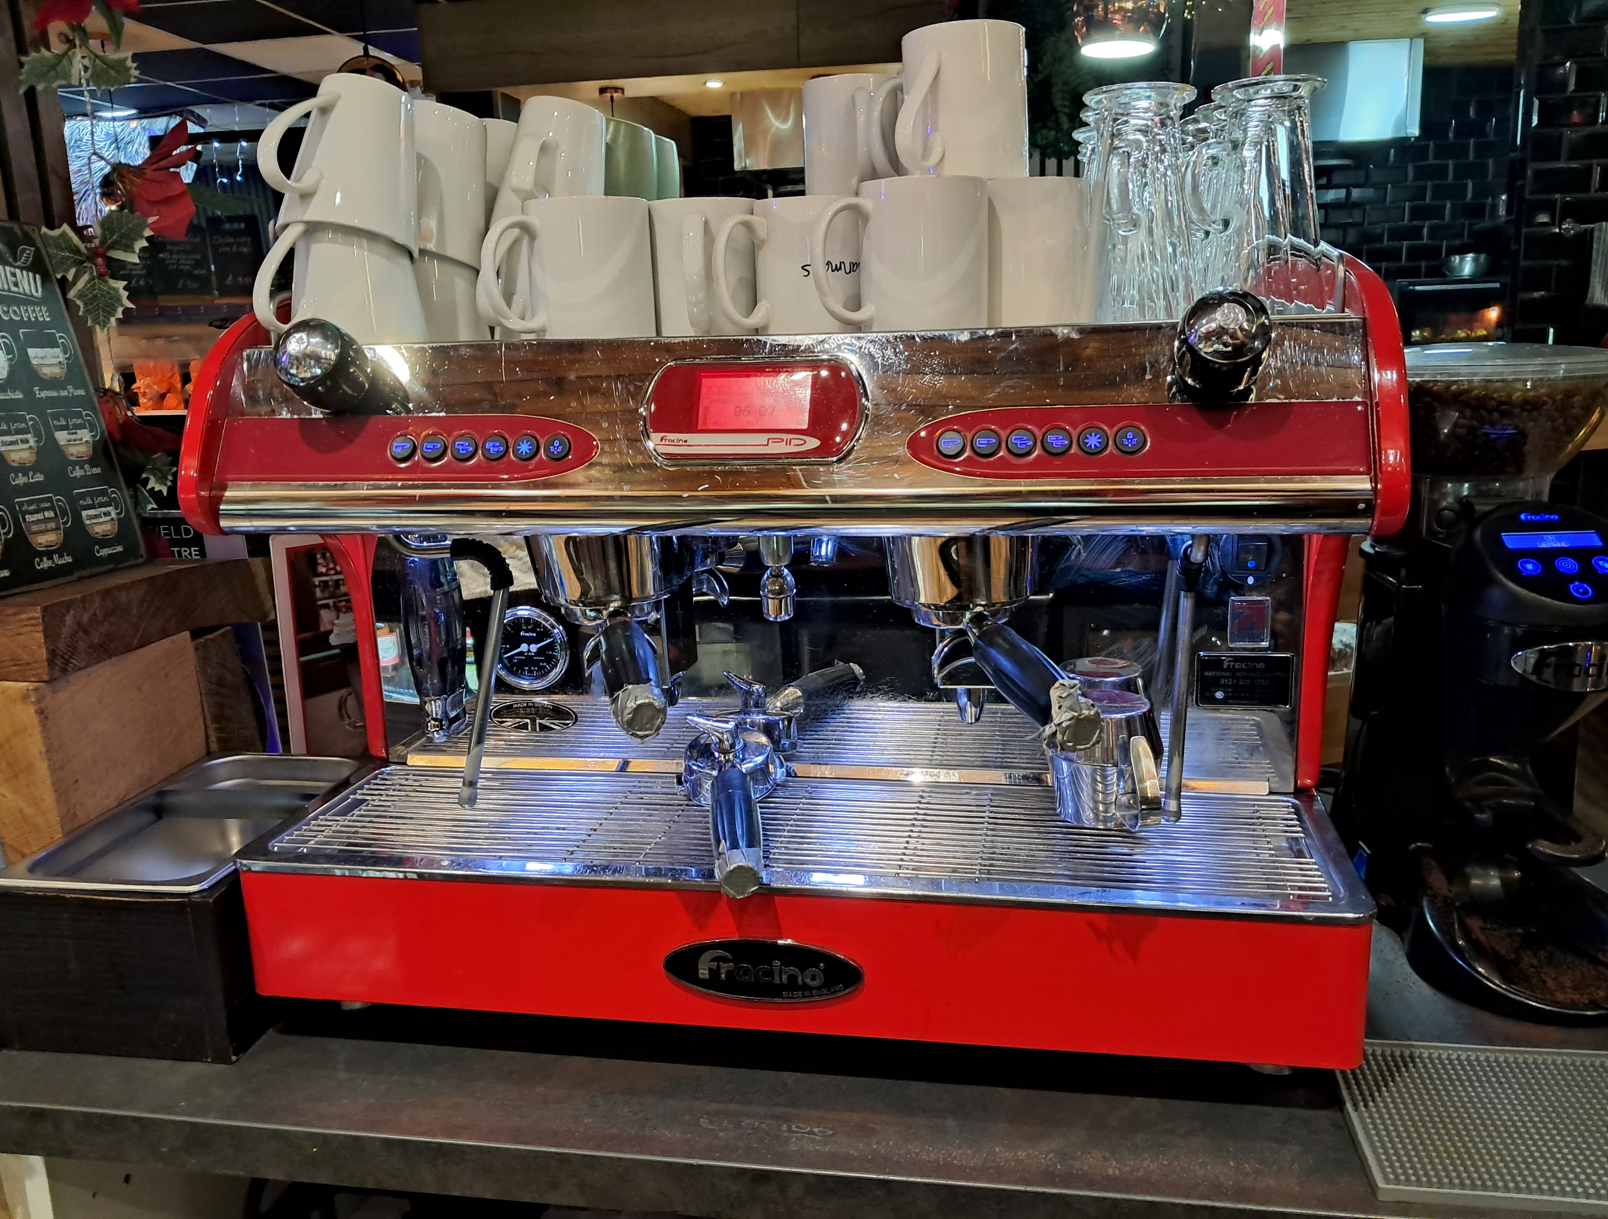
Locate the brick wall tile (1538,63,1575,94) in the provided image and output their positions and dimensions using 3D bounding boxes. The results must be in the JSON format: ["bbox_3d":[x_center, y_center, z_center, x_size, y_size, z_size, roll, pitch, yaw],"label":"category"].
[{"bbox_3d":[2.451,-1.730,4.142,0.098,0.100,0.010,1,13,13],"label":"brick wall tile"}]

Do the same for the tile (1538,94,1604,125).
[{"bbox_3d":[2.501,-1.632,4.154,0.200,0.100,0.010,1,13,13],"label":"tile"}]

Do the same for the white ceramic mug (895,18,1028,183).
[{"bbox_3d":[0.088,-0.306,0.776,0.080,0.088,0.112,10,17,41],"label":"white ceramic mug"}]

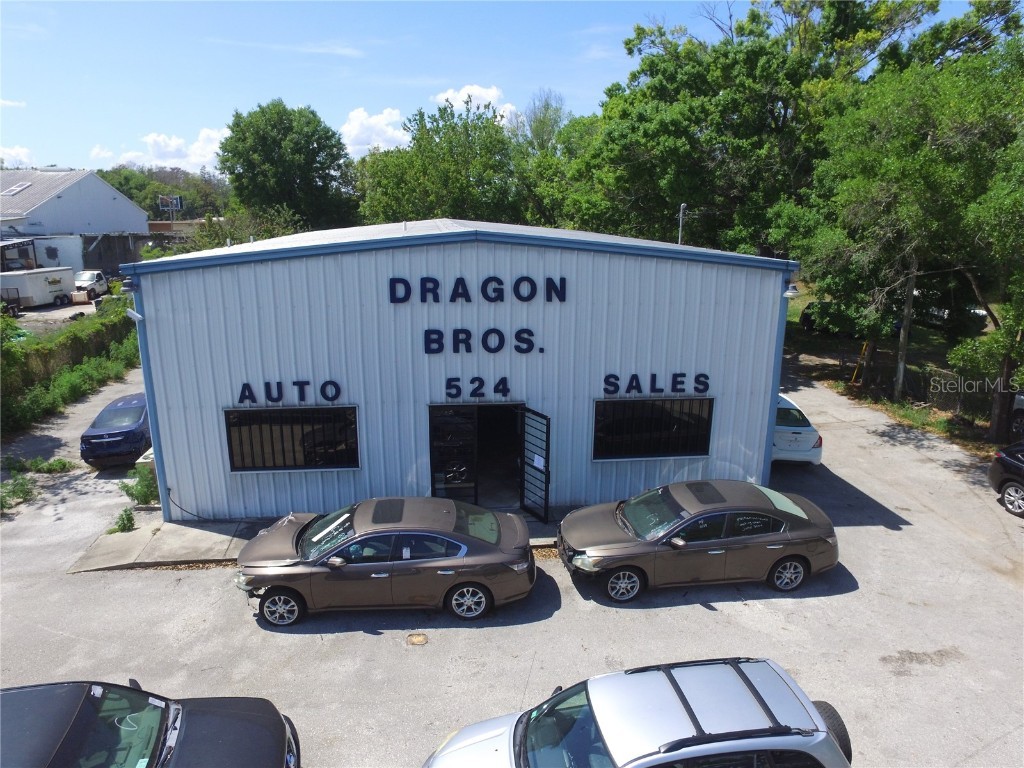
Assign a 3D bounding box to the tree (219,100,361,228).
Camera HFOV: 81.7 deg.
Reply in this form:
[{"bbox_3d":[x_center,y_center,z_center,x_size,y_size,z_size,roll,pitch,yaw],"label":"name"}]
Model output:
[{"bbox_3d":[-15.959,-13.092,43.855,10.081,14.824,10.081,0,14,0],"label":"tree"}]

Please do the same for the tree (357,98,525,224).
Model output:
[{"bbox_3d":[-4.491,-11.189,38.724,10.507,13.772,10.507,0,14,0],"label":"tree"}]

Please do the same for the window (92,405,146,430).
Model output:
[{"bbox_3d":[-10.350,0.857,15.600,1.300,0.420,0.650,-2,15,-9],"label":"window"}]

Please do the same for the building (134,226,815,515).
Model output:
[{"bbox_3d":[-1.474,-1.938,18.882,12.650,5.688,15.000,-1,15,-6],"label":"building"}]

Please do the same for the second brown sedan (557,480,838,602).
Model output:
[{"bbox_3d":[3.192,2.540,10.279,4.720,1.470,1.860,-1,15,-6],"label":"second brown sedan"}]

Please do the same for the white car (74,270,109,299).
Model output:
[{"bbox_3d":[-33.461,-7.798,46.717,1.920,1.900,5.200,-2,15,-10],"label":"white car"}]

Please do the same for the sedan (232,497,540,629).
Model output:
[{"bbox_3d":[-1.980,2.701,9.598,4.720,1.470,1.860,-1,15,-4],"label":"sedan"}]

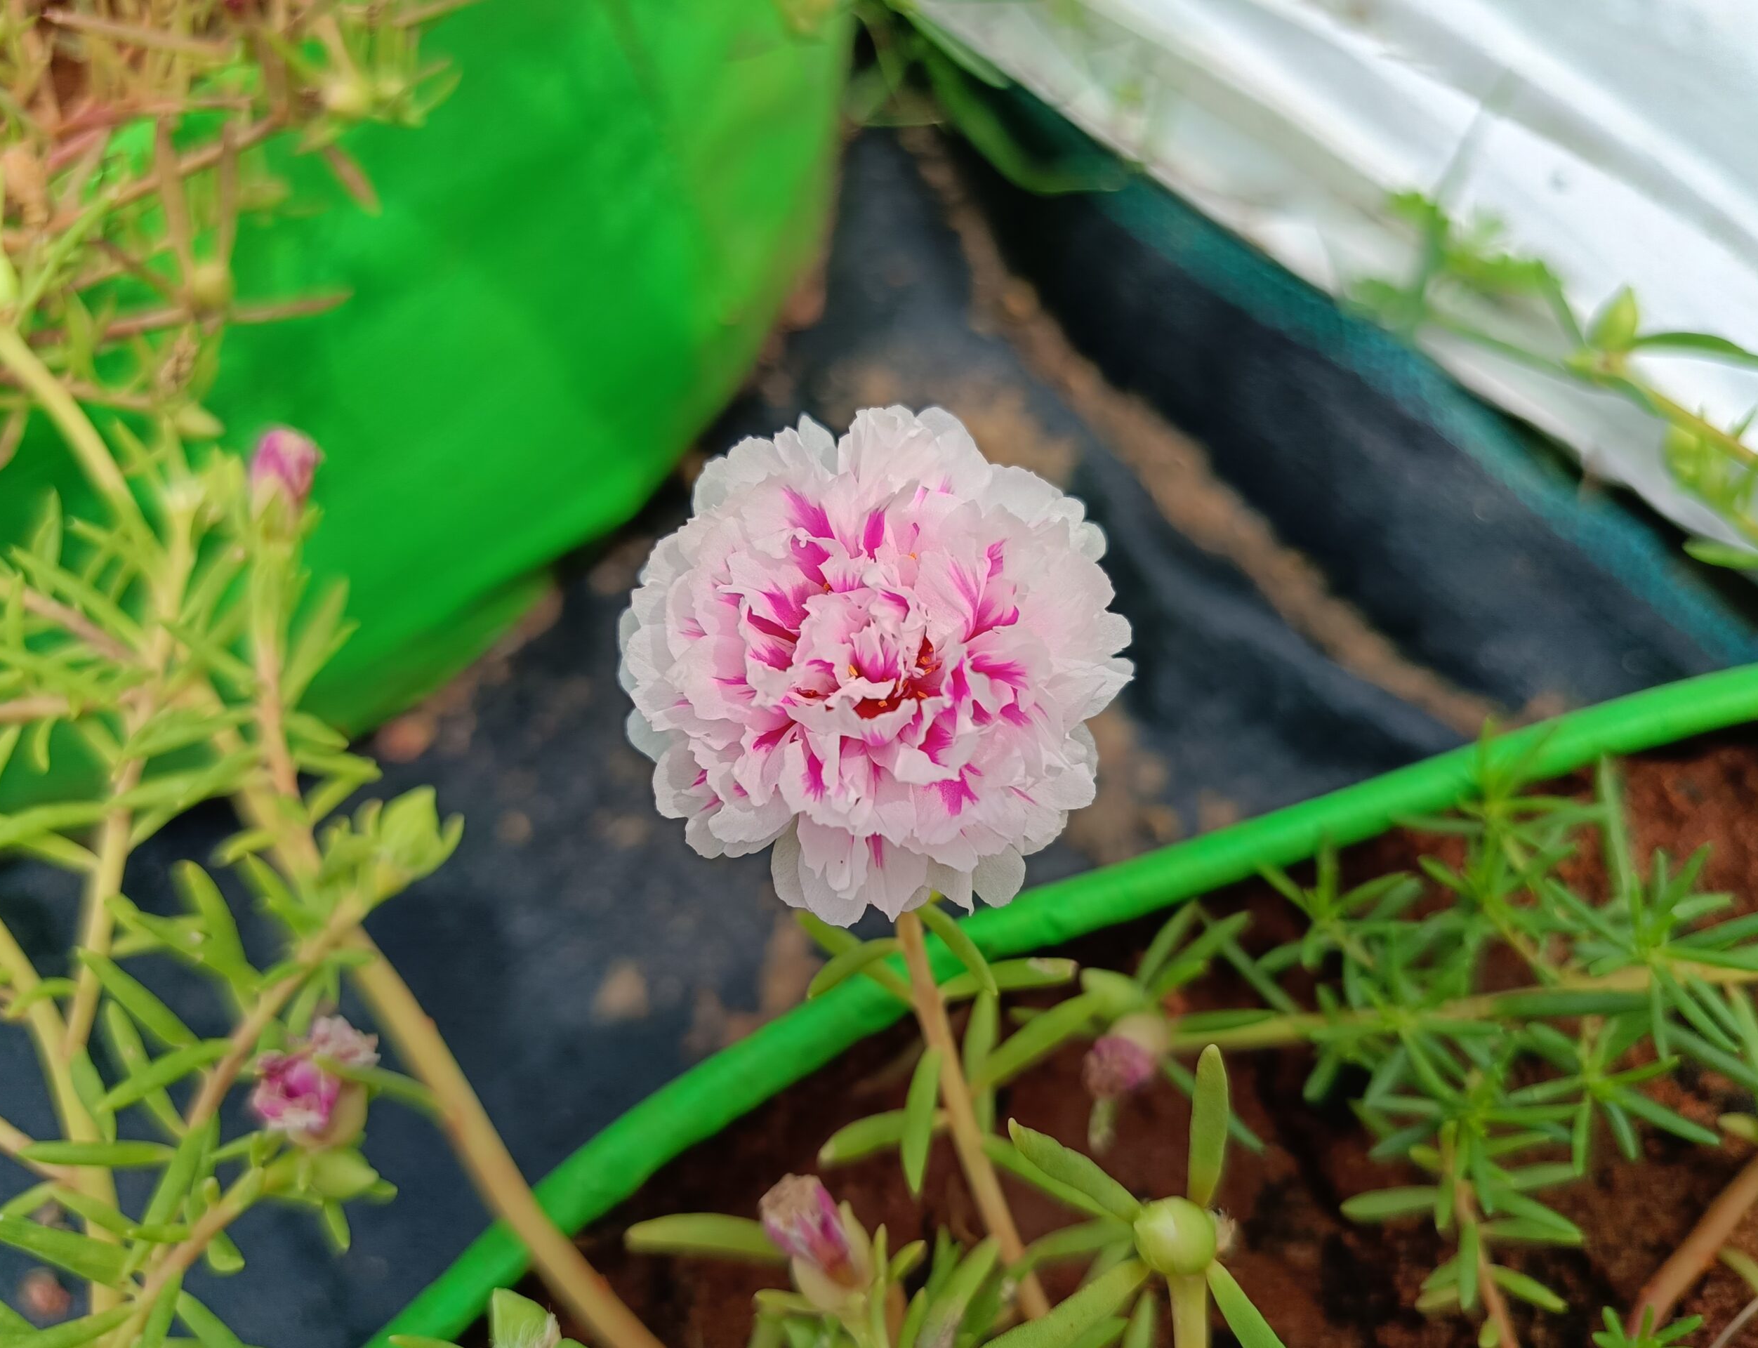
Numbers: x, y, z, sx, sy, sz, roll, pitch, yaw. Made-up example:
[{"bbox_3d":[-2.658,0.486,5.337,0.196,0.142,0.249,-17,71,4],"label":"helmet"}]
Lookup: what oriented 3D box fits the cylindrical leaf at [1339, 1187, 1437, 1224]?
[{"bbox_3d":[0.076,0.079,0.185,0.015,0.004,0.004,-7,44,-6],"label":"cylindrical leaf"}]

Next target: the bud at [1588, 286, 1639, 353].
[{"bbox_3d":[0.130,-0.062,0.220,0.007,0.011,0.007,19,24,5],"label":"bud"}]

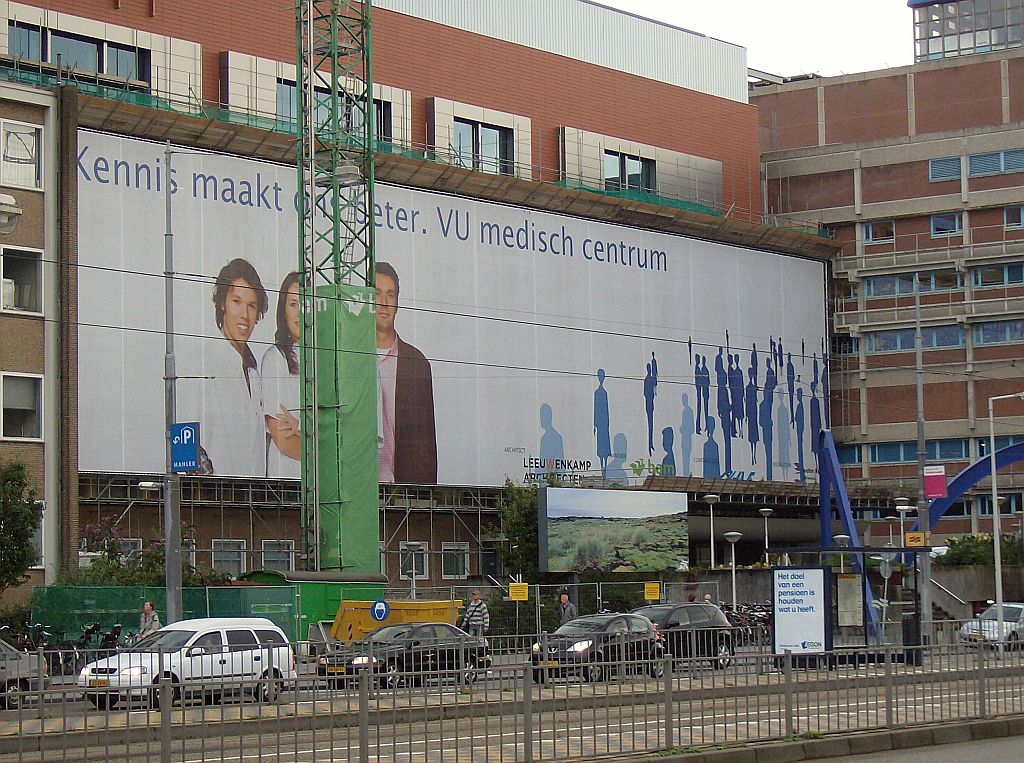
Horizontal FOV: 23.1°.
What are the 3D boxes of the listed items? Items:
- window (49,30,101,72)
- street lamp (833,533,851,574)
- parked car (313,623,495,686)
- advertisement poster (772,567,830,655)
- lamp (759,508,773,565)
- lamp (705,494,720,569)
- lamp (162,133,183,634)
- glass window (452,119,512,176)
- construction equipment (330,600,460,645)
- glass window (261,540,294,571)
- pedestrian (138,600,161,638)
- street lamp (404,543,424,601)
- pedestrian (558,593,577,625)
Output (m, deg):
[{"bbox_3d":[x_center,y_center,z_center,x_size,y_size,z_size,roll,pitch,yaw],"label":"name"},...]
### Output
[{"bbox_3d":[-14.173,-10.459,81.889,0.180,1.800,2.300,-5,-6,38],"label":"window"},{"bbox_3d":[10.738,6.745,81.708,0.600,3.470,0.600,-1,-5,0],"label":"street lamp"},{"bbox_3d":[-2.373,5.978,55.303,1.740,1.430,4.450,-5,-6,37],"label":"parked car"},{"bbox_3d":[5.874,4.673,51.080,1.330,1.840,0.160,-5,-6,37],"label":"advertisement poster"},{"bbox_3d":[12.036,7.862,118.742,0.640,3.700,0.640,-1,-5,0],"label":"lamp"},{"bbox_3d":[7.221,5.660,90.832,0.580,3.100,0.580,-1,-5,0],"label":"lamp"},{"bbox_3d":[-6.793,0.642,50.124,0.320,11.040,0.320,-1,-5,0],"label":"lamp"},{"bbox_3d":[-1.418,-11.298,122.694,0.220,2.550,4.500,-5,-6,37],"label":"glass window"},{"bbox_3d":[-3.654,7.791,80.036,4.200,1.580,1.900,-1,-5,0],"label":"construction equipment"},{"bbox_3d":[-7.723,5.917,83.137,0.150,1.300,1.580,-5,-6,38],"label":"glass window"},{"bbox_3d":[-7.894,5.668,54.729,0.520,1.740,0.400,-5,-6,37],"label":"pedestrian"},{"bbox_3d":[-4.101,8.783,105.641,0.640,4.000,0.640,-5,-6,37],"label":"street lamp"},{"bbox_3d":[1.458,6.387,65.192,0.520,1.750,0.380,-5,-6,37],"label":"pedestrian"}]

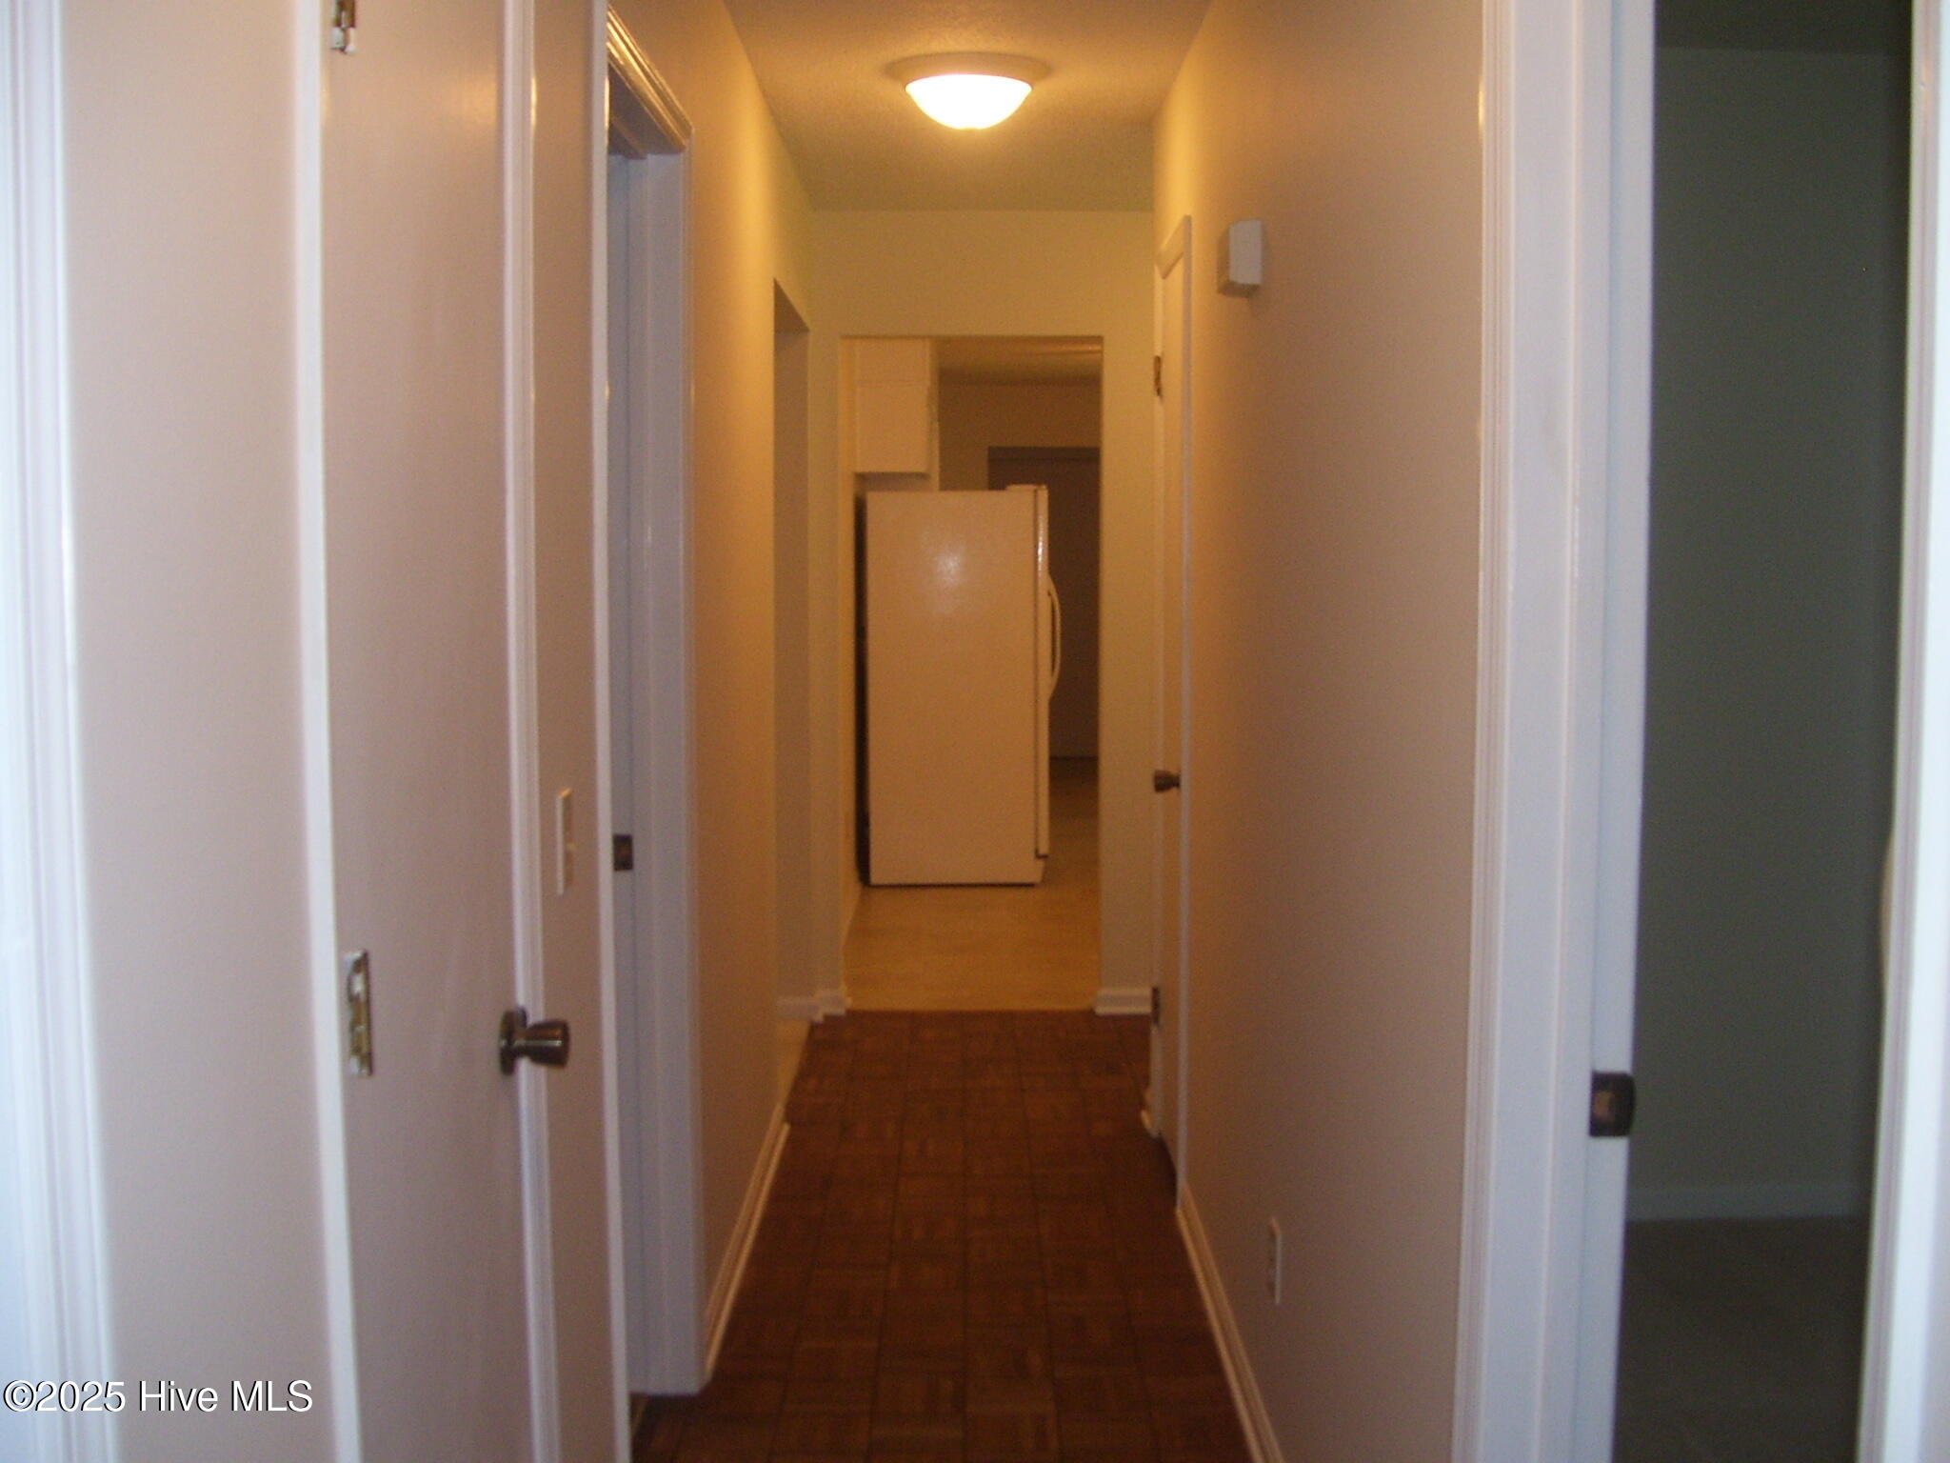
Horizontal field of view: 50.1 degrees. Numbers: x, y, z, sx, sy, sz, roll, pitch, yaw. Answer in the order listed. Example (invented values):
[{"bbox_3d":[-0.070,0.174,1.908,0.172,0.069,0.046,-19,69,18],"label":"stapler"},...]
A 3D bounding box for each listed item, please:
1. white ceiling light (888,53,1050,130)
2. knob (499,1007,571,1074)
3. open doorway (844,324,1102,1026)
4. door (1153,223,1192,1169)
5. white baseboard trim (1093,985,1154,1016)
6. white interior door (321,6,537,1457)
[{"bbox_3d":[-0.011,-1.340,4.424,0.340,0.125,0.340,0,5,0],"label":"white ceiling light"},{"bbox_3d":[-0.434,0.307,2.066,0.058,0.062,0.062,0,5,0],"label":"knob"},{"bbox_3d":[-0.009,-0.167,6.391,0.790,2.066,0.120,0,5,0],"label":"open doorway"},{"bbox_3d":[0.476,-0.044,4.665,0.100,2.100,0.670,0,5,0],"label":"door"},{"bbox_3d":[0.474,0.822,6.415,0.210,0.085,0.022,0,5,0],"label":"white baseboard trim"},{"bbox_3d":[-0.475,0.213,1.797,0.040,2.030,0.620,0,5,0],"label":"white interior door"}]

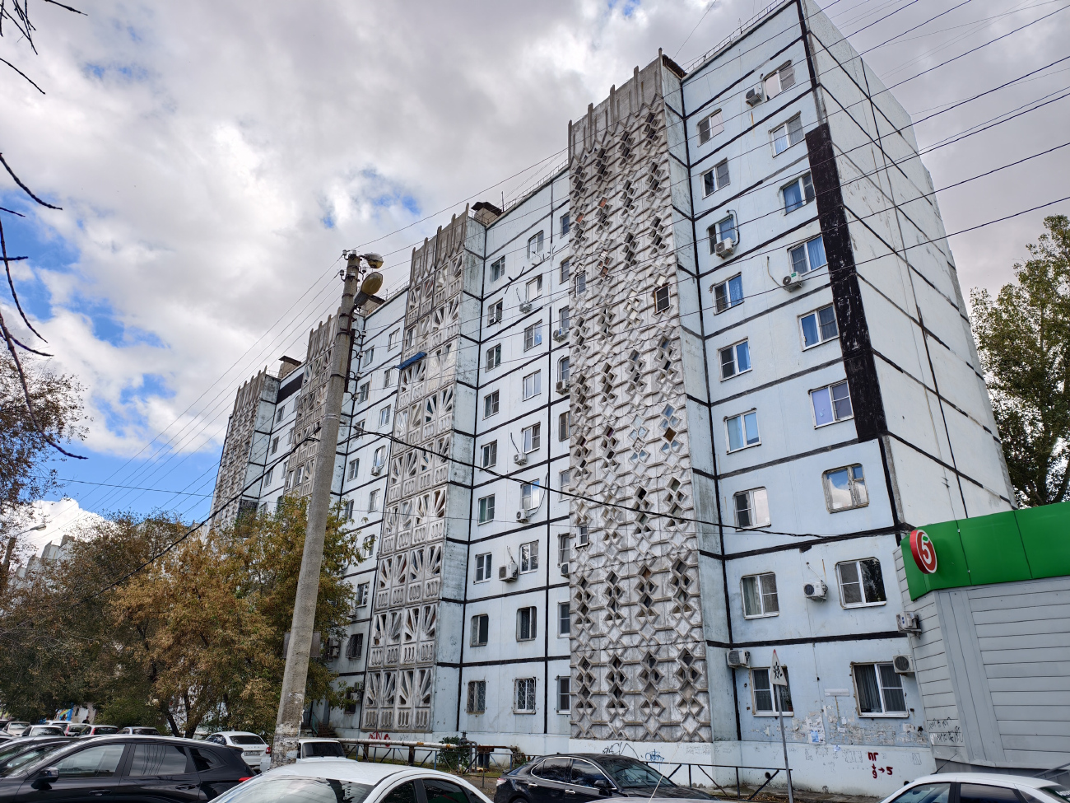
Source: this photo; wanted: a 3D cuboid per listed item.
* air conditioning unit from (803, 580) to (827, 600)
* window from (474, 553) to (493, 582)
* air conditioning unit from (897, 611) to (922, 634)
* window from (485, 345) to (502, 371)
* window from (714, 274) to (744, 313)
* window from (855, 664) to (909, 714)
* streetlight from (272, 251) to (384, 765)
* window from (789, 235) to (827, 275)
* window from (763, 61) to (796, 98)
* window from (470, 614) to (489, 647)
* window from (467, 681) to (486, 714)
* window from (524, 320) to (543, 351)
[{"bbox_3d":[8.573,5.761,21.743,0.270,0.420,0.620,21,-31,-37],"label":"air conditioning unit"},{"bbox_3d":[-2.551,8.182,34.858,0.150,1.382,1.273,21,-31,-37],"label":"window"},{"bbox_3d":[9.900,5.855,18.871,0.290,0.470,0.660,-2,-25,8],"label":"air conditioning unit"},{"bbox_3d":[-2.175,-2.345,38.145,0.150,1.300,1.250,21,-31,-37],"label":"window"},{"bbox_3d":[7.463,-4.129,27.366,0.150,1.233,1.277,21,-31,-37],"label":"window"},{"bbox_3d":[9.373,7.805,19.305,0.150,1.337,1.287,21,-31,-37],"label":"window"},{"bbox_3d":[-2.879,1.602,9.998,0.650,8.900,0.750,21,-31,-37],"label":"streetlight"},{"bbox_3d":[9.654,-5.102,25.098,0.150,1.200,1.264,21,-31,-37],"label":"window"},{"bbox_3d":[9.715,-12.673,28.271,0.150,1.300,1.260,21,-31,-37],"label":"window"},{"bbox_3d":[-2.540,10.578,32.837,0.150,1.338,1.279,21,-31,-37],"label":"window"},{"bbox_3d":[-2.512,12.968,31.242,0.150,1.300,1.220,21,-31,-37],"label":"window"},{"bbox_3d":[-0.088,-3.428,37.364,0.150,1.360,1.359,21,-31,-37],"label":"window"}]

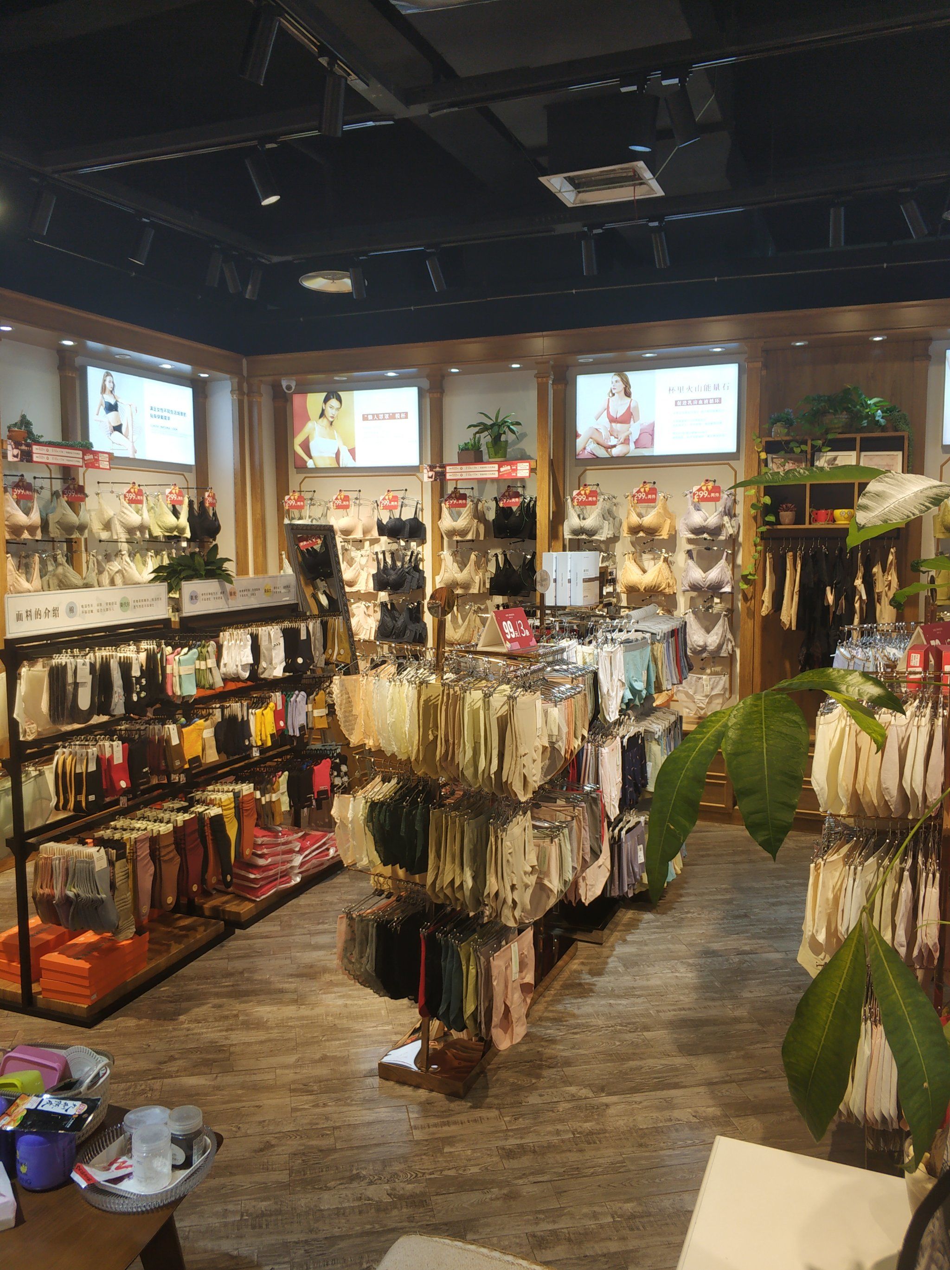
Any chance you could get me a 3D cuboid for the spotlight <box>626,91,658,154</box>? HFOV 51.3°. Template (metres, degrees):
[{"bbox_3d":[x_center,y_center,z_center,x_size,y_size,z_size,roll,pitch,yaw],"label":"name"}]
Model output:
[{"bbox_3d":[0.571,-1.734,3.350,0.073,0.180,0.073,-3,19,-24],"label":"spotlight"}]

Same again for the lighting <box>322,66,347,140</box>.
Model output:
[{"bbox_3d":[-0.459,-1.707,3.197,0.073,0.180,0.073,-2,34,-18],"label":"lighting"}]

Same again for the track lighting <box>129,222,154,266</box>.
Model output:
[{"bbox_3d":[-1.530,-1.796,4.541,0.105,0.185,0.080,2,7,21],"label":"track lighting"}]

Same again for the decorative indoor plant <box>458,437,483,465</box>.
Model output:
[{"bbox_3d":[-0.030,-1.150,6.183,0.125,0.165,0.120,2,6,22],"label":"decorative indoor plant"}]

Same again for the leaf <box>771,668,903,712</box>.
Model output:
[{"bbox_3d":[0.439,0.067,1.200,0.155,0.046,0.080,1,6,8],"label":"leaf"}]

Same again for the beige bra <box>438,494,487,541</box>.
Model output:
[{"bbox_3d":[-0.075,-0.721,6.092,0.265,0.265,0.180,2,7,21],"label":"beige bra"}]

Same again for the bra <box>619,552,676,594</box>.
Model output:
[{"bbox_3d":[0.961,-0.349,5.521,0.300,0.235,0.120,2,6,22],"label":"bra"}]

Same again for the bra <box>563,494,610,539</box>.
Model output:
[{"bbox_3d":[0.635,-0.668,5.601,0.260,0.250,0.110,2,6,22],"label":"bra"}]

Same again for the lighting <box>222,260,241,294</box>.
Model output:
[{"bbox_3d":[-1.316,-1.932,5.351,0.073,0.180,0.073,2,32,20],"label":"lighting"}]

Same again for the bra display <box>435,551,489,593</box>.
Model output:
[{"bbox_3d":[-0.080,-0.398,6.216,0.275,0.262,0.180,2,6,22],"label":"bra display"}]

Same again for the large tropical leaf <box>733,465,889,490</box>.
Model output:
[{"bbox_3d":[0.439,-0.199,1.250,0.225,0.034,0.085,-1,6,-6],"label":"large tropical leaf"}]

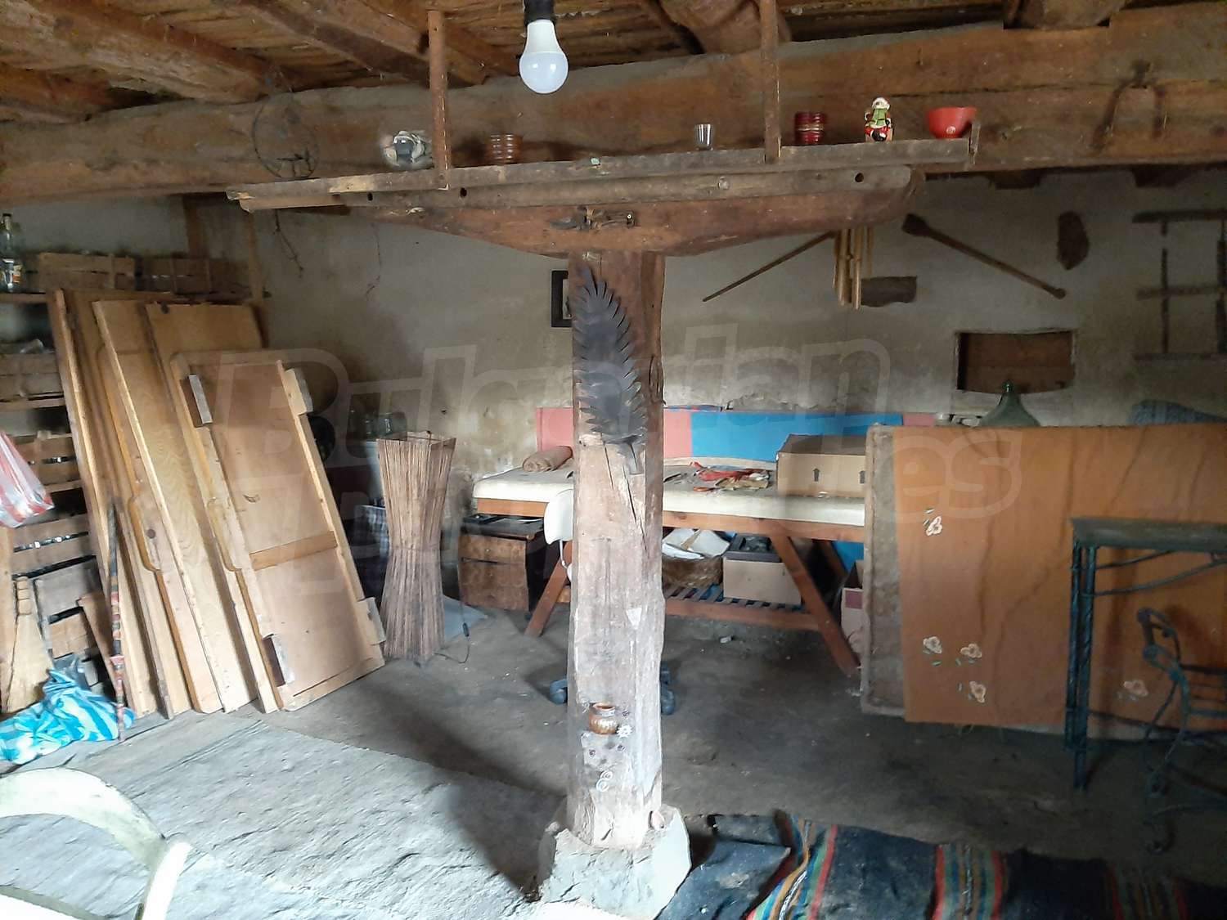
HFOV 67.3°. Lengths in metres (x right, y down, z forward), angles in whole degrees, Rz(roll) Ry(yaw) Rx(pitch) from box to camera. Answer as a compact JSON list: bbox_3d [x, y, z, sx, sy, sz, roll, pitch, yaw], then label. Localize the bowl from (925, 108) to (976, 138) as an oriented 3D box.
[{"bbox_3d":[0.723,-0.719,1.966,0.112,0.072,0.112,3,8,20],"label":"bowl"}]

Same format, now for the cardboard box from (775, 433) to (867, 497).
[{"bbox_3d":[1.008,0.033,4.068,0.500,0.230,0.360,2,7,21],"label":"cardboard box"}]

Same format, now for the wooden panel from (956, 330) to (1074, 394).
[{"bbox_3d":[2.030,-0.492,4.654,0.560,0.320,0.040,3,8,20],"label":"wooden panel"}]

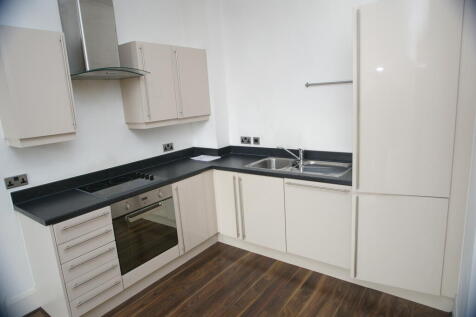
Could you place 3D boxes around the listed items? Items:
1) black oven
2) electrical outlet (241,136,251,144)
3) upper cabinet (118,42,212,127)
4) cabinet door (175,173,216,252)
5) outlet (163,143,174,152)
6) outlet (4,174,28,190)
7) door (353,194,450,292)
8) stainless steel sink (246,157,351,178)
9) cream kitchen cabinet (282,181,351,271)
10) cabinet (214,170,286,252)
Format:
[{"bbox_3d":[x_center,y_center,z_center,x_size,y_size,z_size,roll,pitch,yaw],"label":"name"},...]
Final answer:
[{"bbox_3d":[-0.972,0.573,2.530,0.557,0.593,0.591,5,14,36],"label":"black oven"},{"bbox_3d":[0.097,-0.213,3.356,0.147,0.087,0.012,5,14,36],"label":"electrical outlet"},{"bbox_3d":[-0.735,-0.763,2.997,0.296,0.798,0.923,5,14,36],"label":"upper cabinet"},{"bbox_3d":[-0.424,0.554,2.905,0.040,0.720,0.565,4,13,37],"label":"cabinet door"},{"bbox_3d":[-0.801,-0.124,3.223,0.012,0.087,0.147,5,14,36],"label":"outlet"},{"bbox_3d":[-1.650,0.175,2.077,0.012,0.087,0.147,5,14,36],"label":"outlet"},{"bbox_3d":[1.142,0.609,2.015,0.592,0.720,0.030,1,12,23],"label":"door"},{"bbox_3d":[0.576,0.158,2.774,0.965,0.164,0.467,5,14,36],"label":"stainless steel sink"},{"bbox_3d":[0.840,0.501,2.635,0.592,0.725,0.572,5,14,36],"label":"cream kitchen cabinet"},{"bbox_3d":[0.258,0.453,3.054,0.847,0.725,0.572,5,14,36],"label":"cabinet"}]

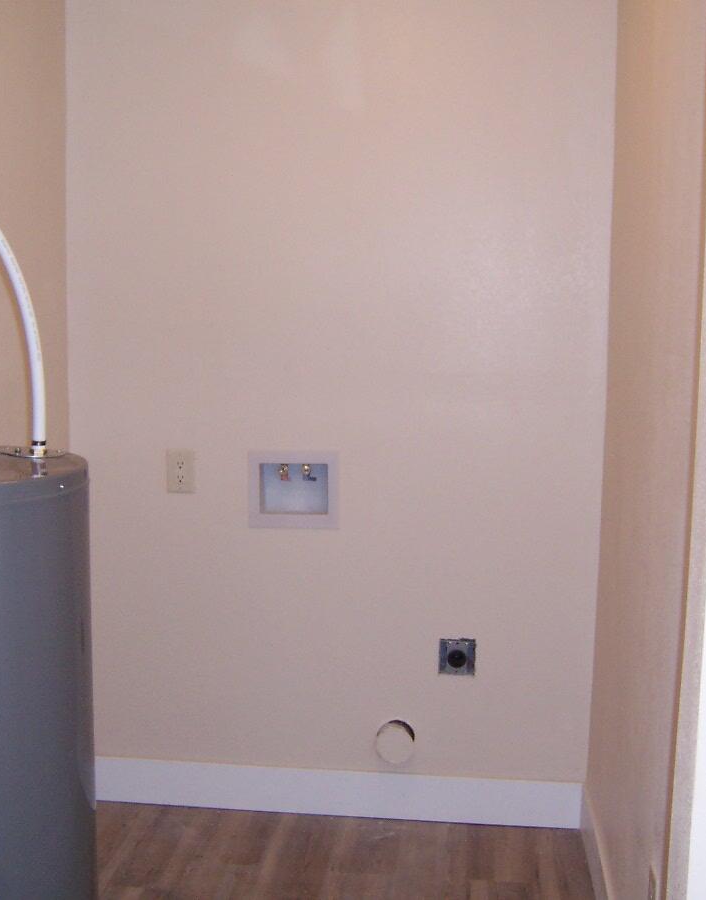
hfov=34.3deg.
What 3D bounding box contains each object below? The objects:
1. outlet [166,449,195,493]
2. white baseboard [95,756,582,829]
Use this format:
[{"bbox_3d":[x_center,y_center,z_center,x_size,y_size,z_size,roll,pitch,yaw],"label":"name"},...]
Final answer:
[{"bbox_3d":[-0.465,0.059,3.090,0.072,0.115,0.007,2,7,6],"label":"outlet"},{"bbox_3d":[-0.081,0.946,3.155,1.415,0.132,0.014,2,7,6],"label":"white baseboard"}]

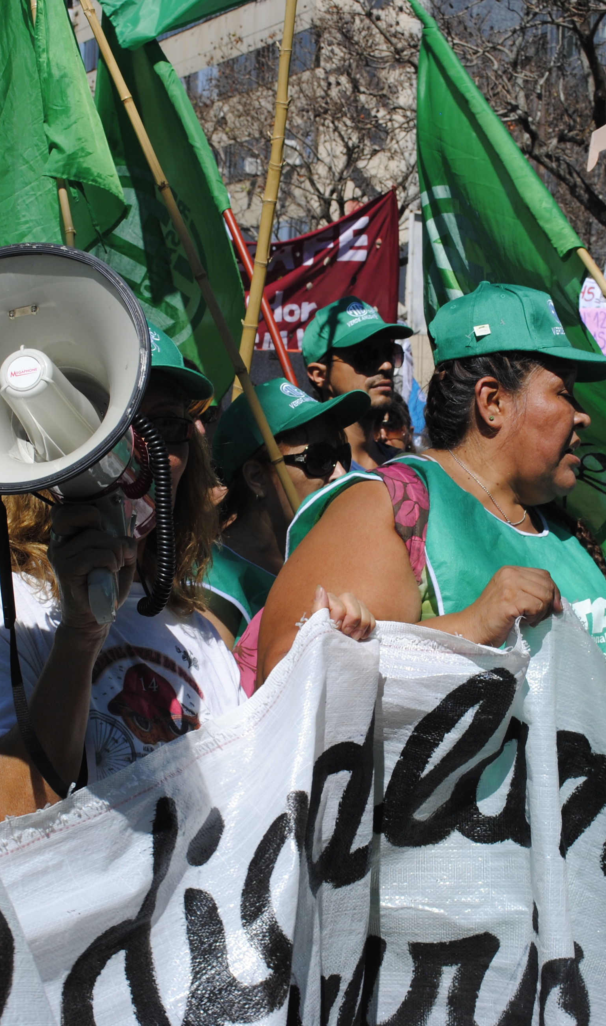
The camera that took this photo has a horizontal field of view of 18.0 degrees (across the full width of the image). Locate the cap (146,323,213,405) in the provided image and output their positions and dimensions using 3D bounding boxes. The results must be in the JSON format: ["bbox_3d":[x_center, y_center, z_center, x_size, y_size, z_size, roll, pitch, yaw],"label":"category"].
[{"bbox_3d":[-0.200,-0.161,1.970,0.180,0.125,0.260,-1,0,-26],"label":"cap"}]

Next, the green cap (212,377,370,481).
[{"bbox_3d":[-0.021,-0.123,2.850,0.260,0.130,0.180,-22,-12,35],"label":"green cap"}]

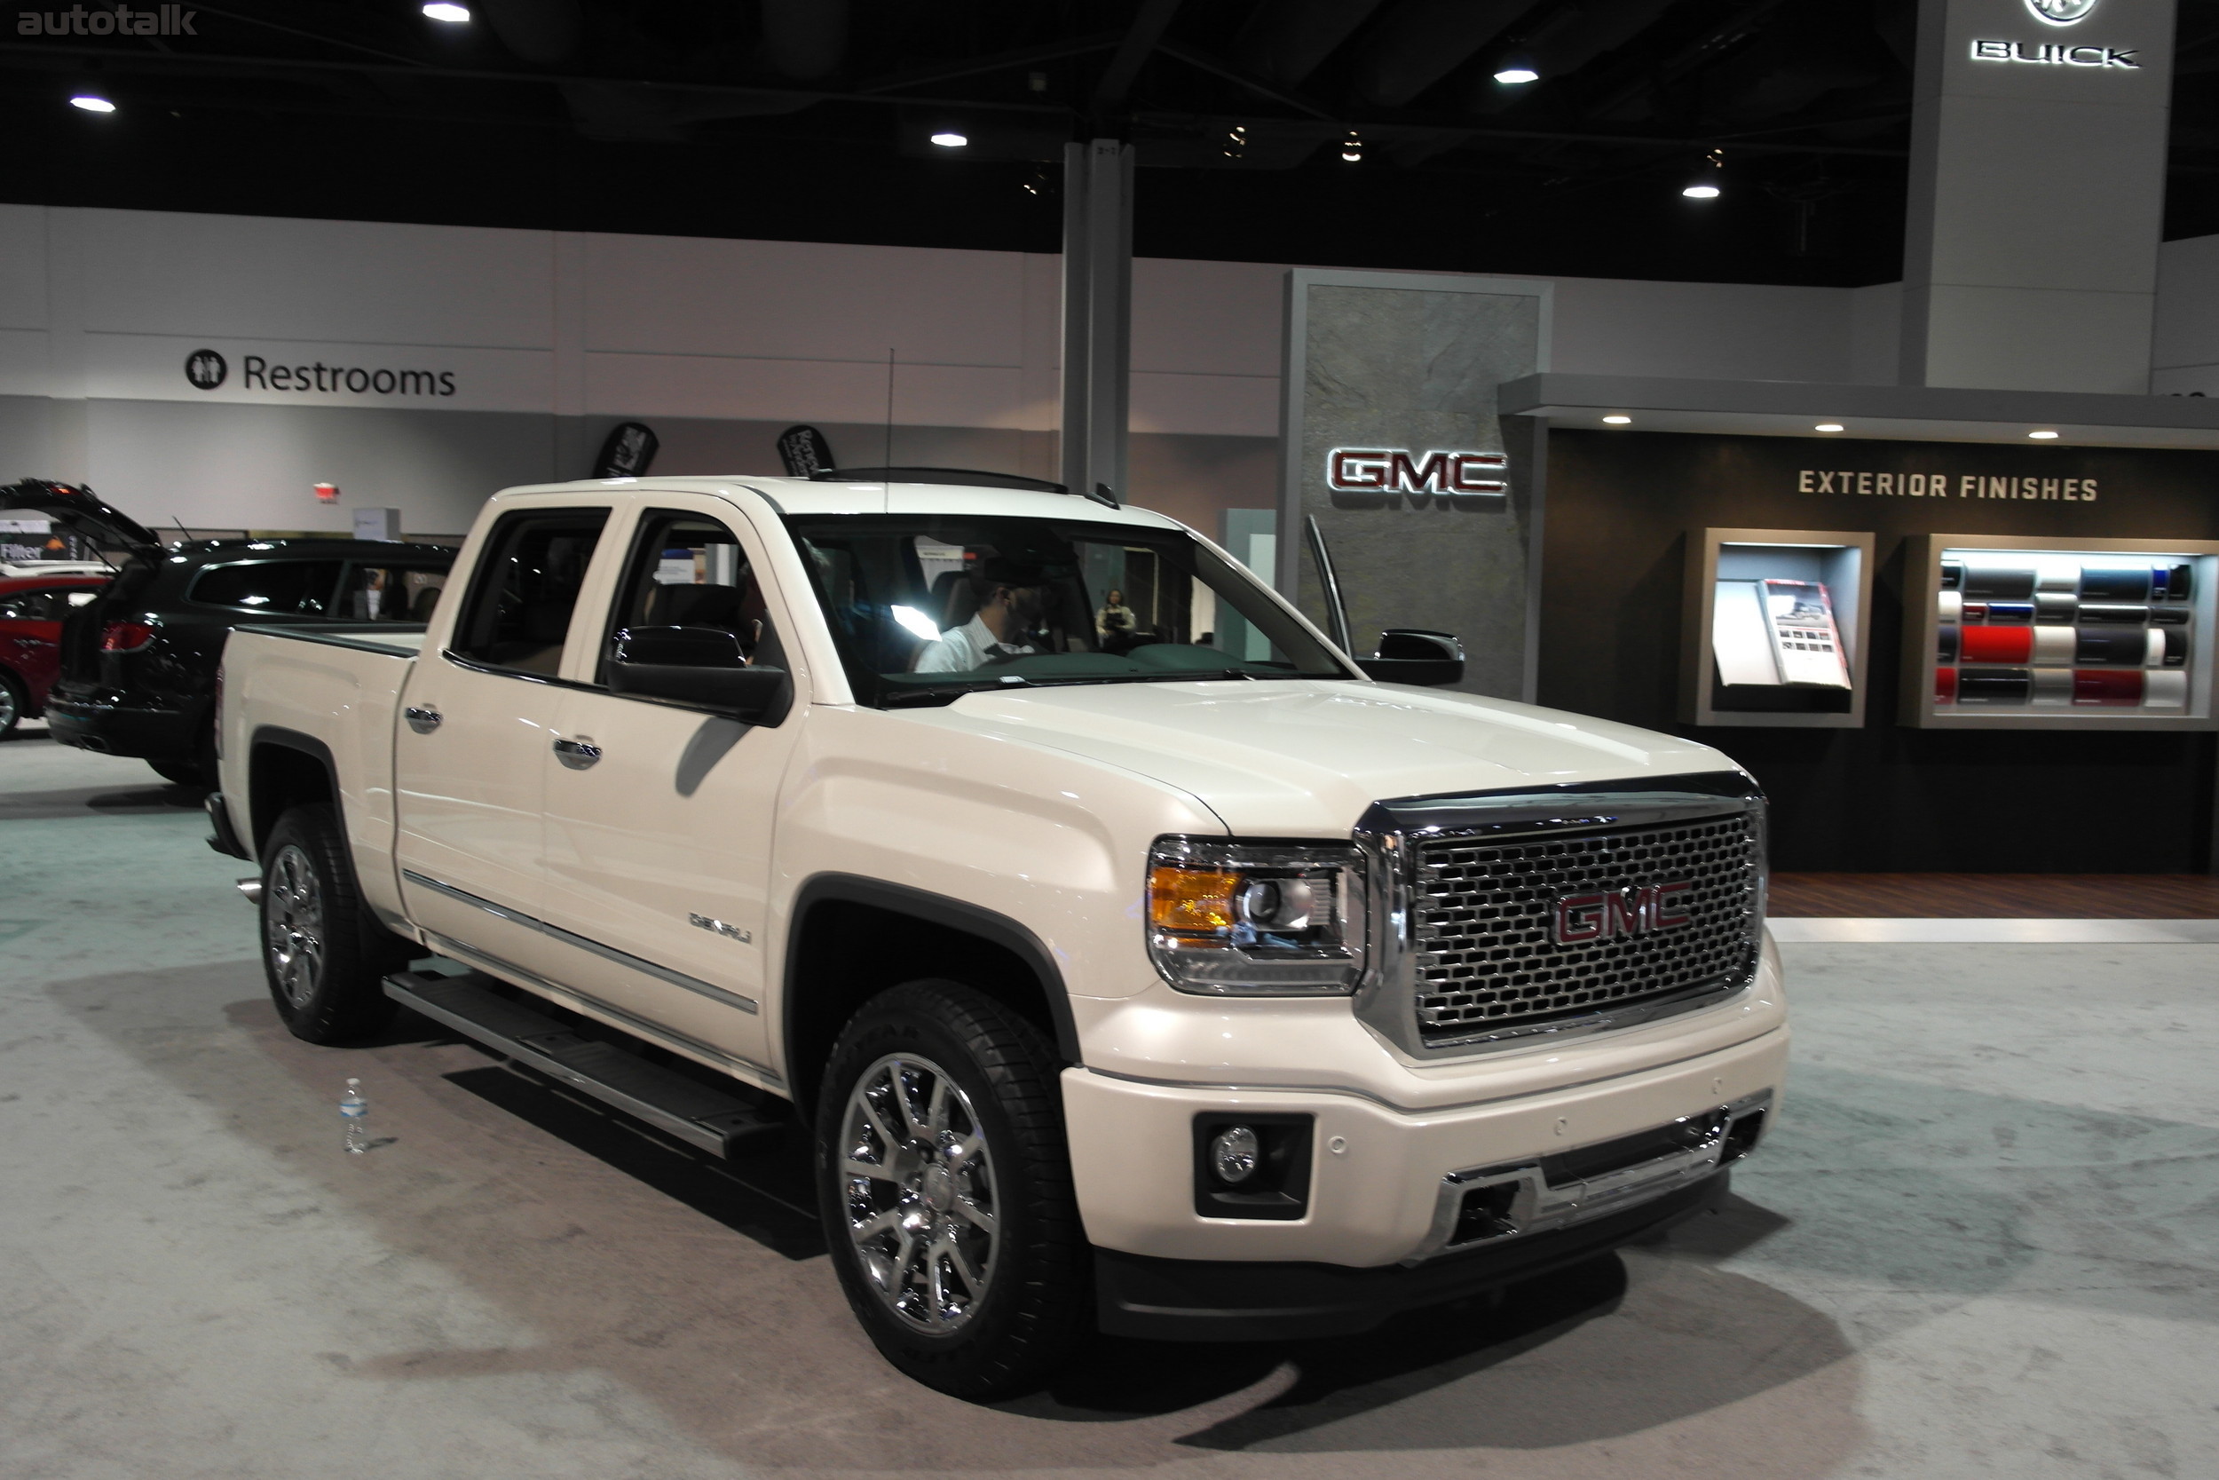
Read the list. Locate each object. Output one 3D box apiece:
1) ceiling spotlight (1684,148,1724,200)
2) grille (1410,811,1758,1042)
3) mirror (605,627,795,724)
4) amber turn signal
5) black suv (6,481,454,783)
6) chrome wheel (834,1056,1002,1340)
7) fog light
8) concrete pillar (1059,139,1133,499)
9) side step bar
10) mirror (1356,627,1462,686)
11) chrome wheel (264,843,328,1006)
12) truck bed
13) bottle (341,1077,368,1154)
[{"bbox_3d":[8.361,-7.953,26.000,0.520,0.680,0.520,1,4,0],"label":"ceiling spotlight"},{"bbox_3d":[0.963,0.347,3.576,1.130,0.370,0.100,-2,5,-42],"label":"grille"},{"bbox_3d":[-0.900,-0.137,4.046,0.320,0.230,0.240,-2,5,-42],"label":"mirror"},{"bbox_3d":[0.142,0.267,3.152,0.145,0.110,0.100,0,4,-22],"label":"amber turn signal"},{"bbox_3d":[-5.530,-0.701,14.399,5.450,2.120,2.000,-3,6,-42],"label":"black suv"},{"bbox_3d":[-0.314,0.885,3.683,0.200,0.545,0.545,-2,5,-42],"label":"chrome wheel"},{"bbox_3d":[0.224,0.729,3.248,0.100,0.103,0.075,-3,6,-42],"label":"fog light"},{"bbox_3d":[-0.191,-4.295,25.400,0.880,7.750,0.860,1,4,-8],"label":"concrete pillar"},{"bbox_3d":[-1.458,0.824,4.879,0.165,0.070,2.050,-2,5,-42],"label":"side step bar"},{"bbox_3d":[0.881,-0.241,5.480,0.340,0.180,0.200,1,4,-6],"label":"mirror"},{"bbox_3d":[-2.722,0.637,6.407,0.200,0.545,0.545,-2,5,-42],"label":"chrome wheel"},{"bbox_3d":[-2.108,0.036,7.029,1.970,0.900,1.930,-3,6,-42],"label":"truck bed"},{"bbox_3d":[-2.095,1.037,5.128,0.067,0.208,0.067,-1,5,-22],"label":"bottle"}]

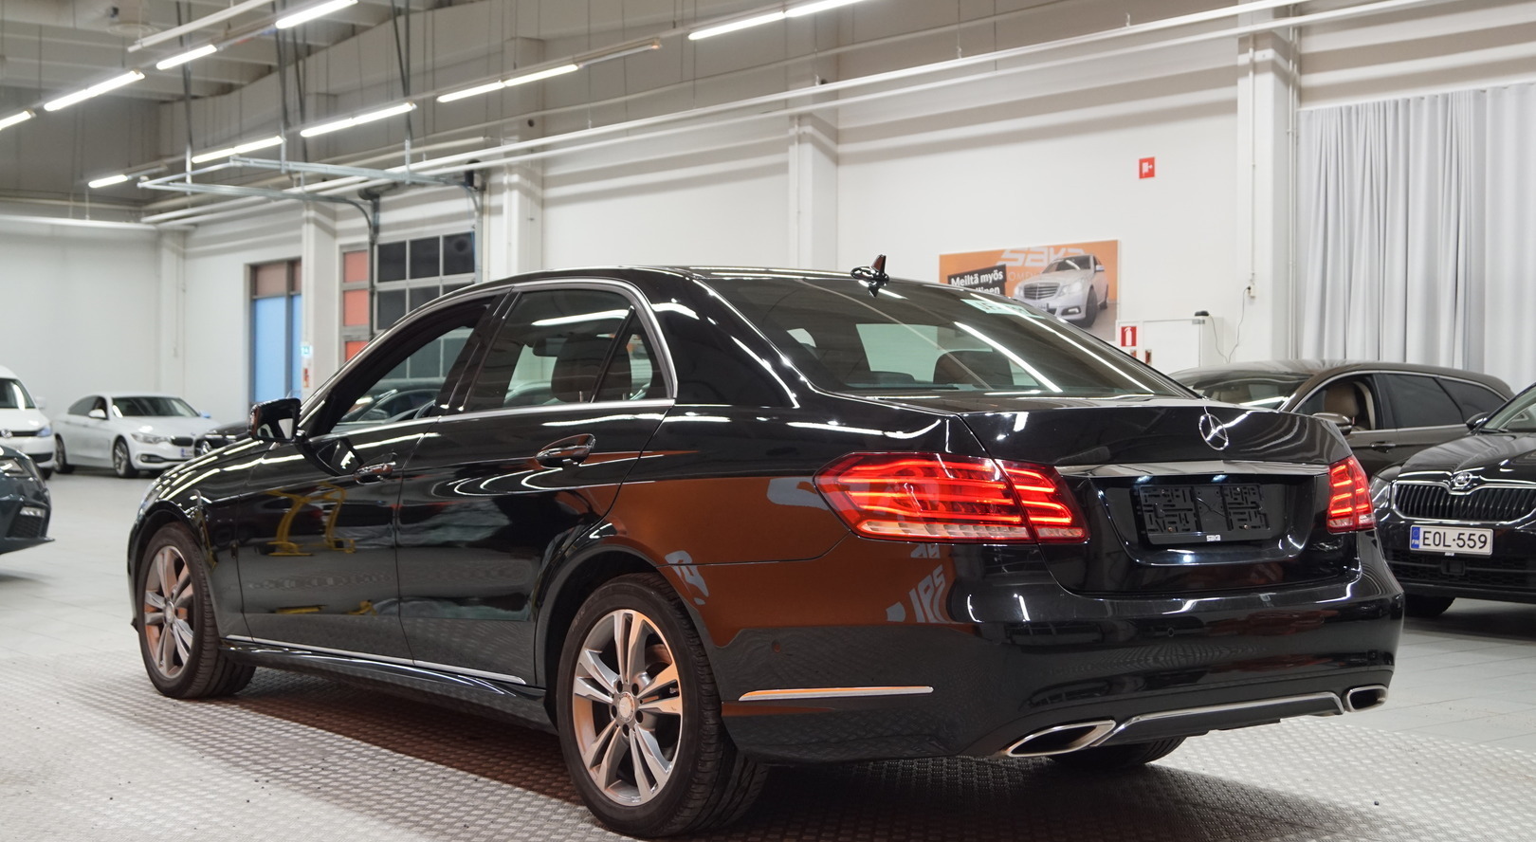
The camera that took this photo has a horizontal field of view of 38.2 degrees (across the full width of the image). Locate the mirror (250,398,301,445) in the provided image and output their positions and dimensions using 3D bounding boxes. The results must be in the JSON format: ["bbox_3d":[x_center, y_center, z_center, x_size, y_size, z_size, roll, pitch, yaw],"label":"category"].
[{"bbox_3d":[-1.486,0.002,6.750,0.200,0.143,0.120,1,0,-37],"label":"mirror"}]

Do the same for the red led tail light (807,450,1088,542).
[{"bbox_3d":[0.384,0.164,4.779,0.500,0.190,0.370,0,1,-37],"label":"red led tail light"}]

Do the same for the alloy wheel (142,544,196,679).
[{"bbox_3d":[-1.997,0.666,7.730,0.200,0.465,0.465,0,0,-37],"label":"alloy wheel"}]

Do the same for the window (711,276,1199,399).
[{"bbox_3d":[0.446,-0.208,5.728,1.270,0.100,0.756,1,26,-37],"label":"window"}]

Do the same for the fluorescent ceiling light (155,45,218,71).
[{"bbox_3d":[-5.567,-3.490,21.231,0.120,0.100,1.569,0,0,-35],"label":"fluorescent ceiling light"}]

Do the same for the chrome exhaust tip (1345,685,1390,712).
[{"bbox_3d":[1.419,0.661,5.273,0.090,0.072,0.240,0,0,43],"label":"chrome exhaust tip"}]

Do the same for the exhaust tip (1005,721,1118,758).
[{"bbox_3d":[0.594,0.647,4.548,0.250,0.072,0.090,1,0,-28],"label":"exhaust tip"}]

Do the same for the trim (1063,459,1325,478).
[{"bbox_3d":[1.015,0.107,5.080,0.930,0.042,0.070,0,0,-37],"label":"trim"}]

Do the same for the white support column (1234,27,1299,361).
[{"bbox_3d":[3.873,-1.107,17.137,0.340,4.150,0.360,0,0,-35],"label":"white support column"}]

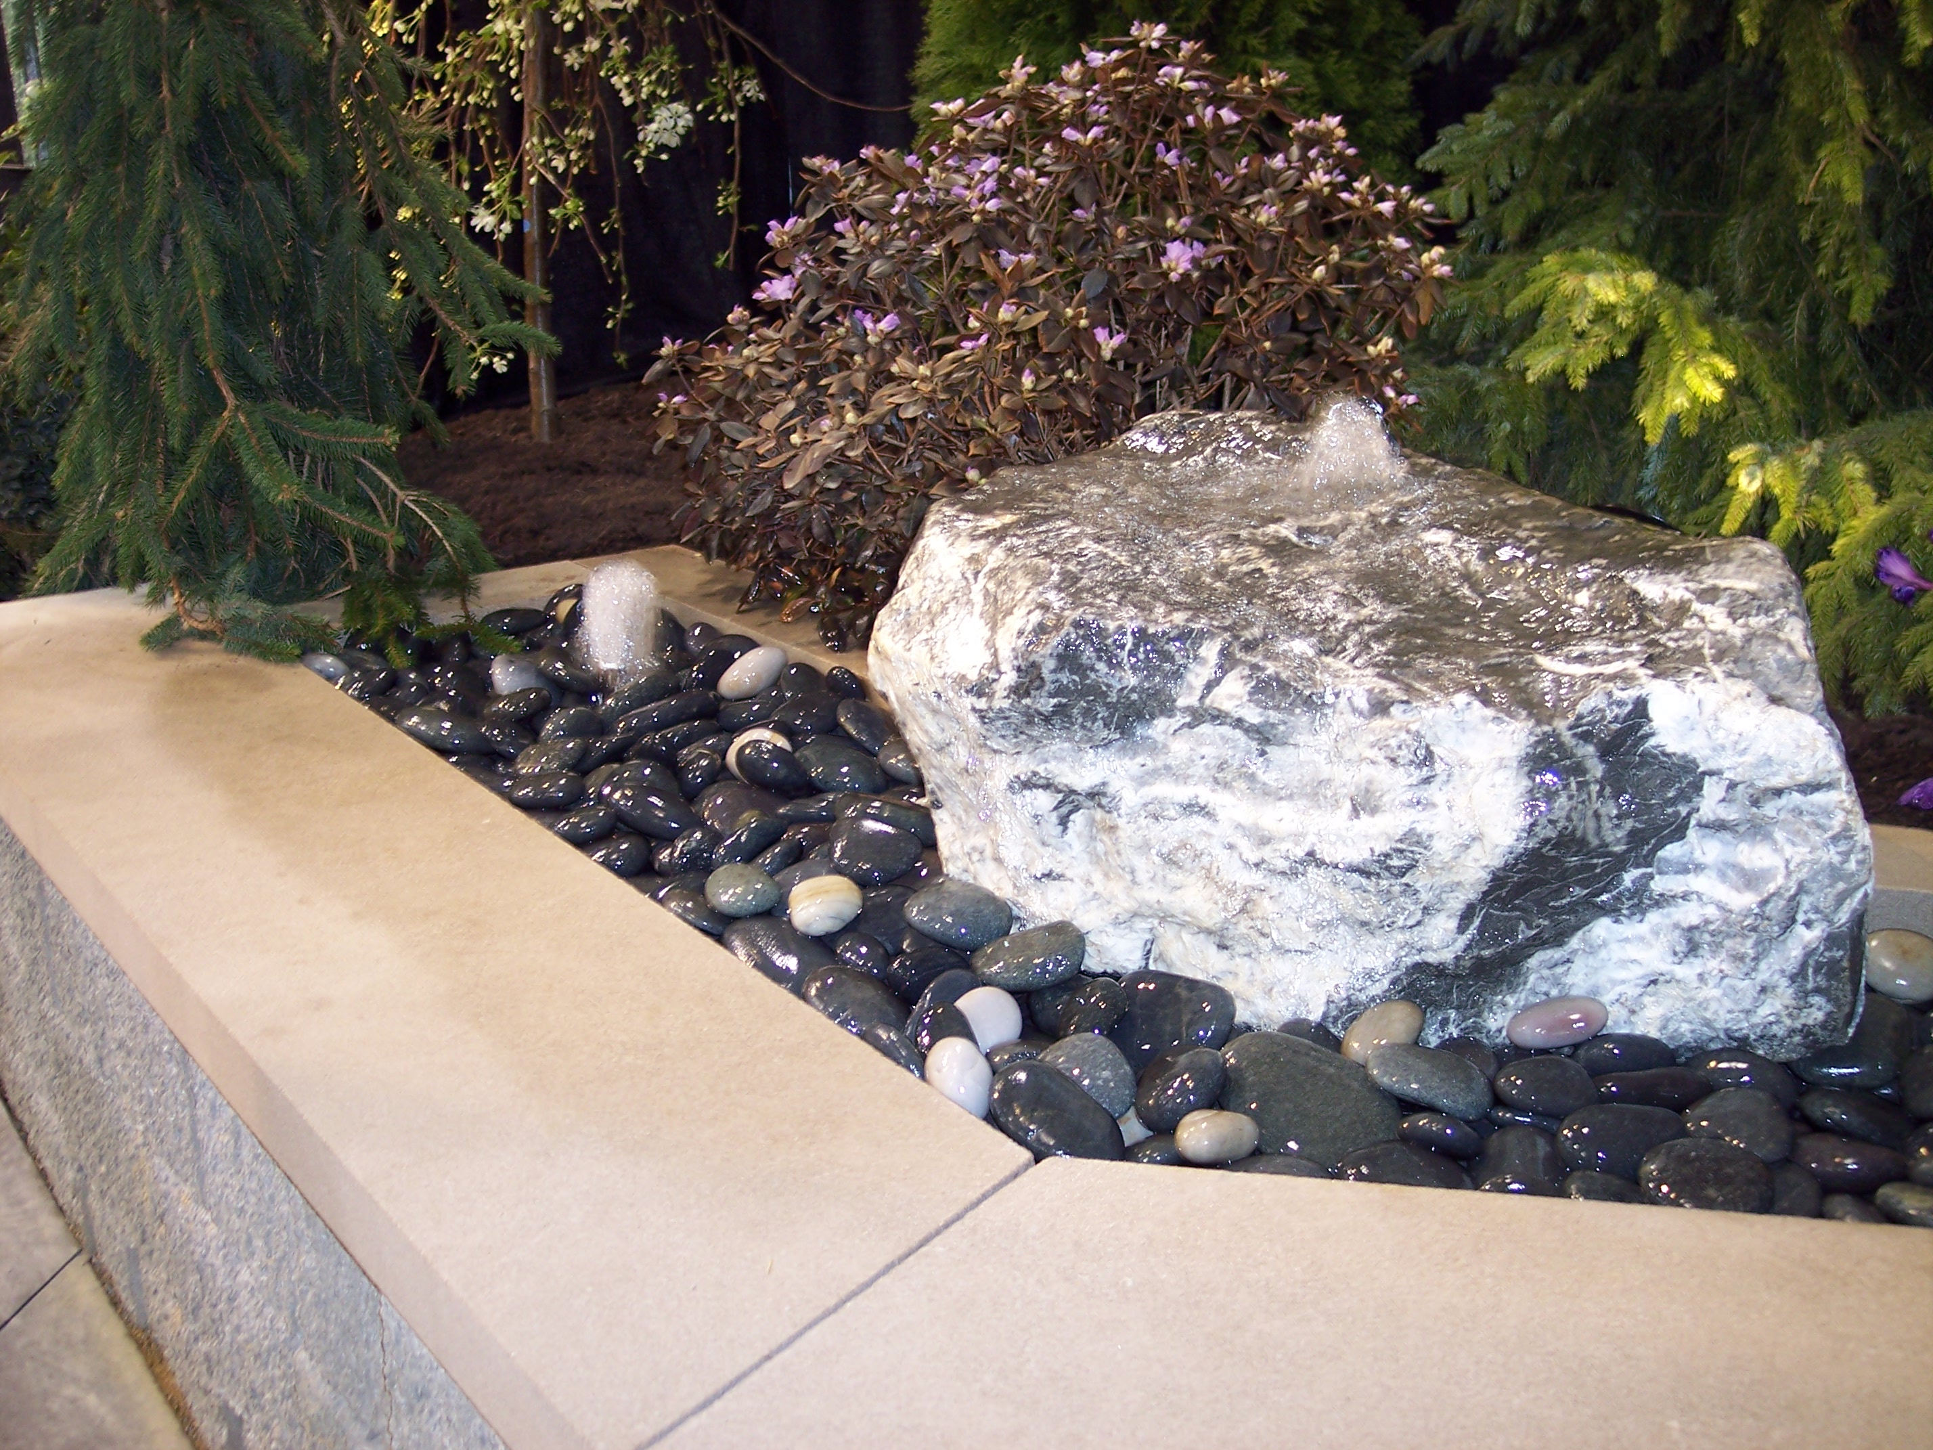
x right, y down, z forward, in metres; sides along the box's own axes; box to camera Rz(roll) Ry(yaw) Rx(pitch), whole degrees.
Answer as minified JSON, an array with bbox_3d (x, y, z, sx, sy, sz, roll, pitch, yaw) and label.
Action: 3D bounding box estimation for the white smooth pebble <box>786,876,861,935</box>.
[{"bbox_3d":[-0.141,0.179,2.161,0.078,0.055,0.068,-17,27,-37],"label":"white smooth pebble"}]

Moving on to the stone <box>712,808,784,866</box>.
[{"bbox_3d":[-0.241,0.126,2.420,0.066,0.039,0.104,5,30,41],"label":"stone"}]

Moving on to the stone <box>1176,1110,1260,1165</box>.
[{"bbox_3d":[0.191,0.314,1.659,0.066,0.038,0.048,-4,22,-9],"label":"stone"}]

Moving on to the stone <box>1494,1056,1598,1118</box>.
[{"bbox_3d":[0.437,0.274,1.648,0.077,0.039,0.057,6,21,3],"label":"stone"}]

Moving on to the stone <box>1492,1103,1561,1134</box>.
[{"bbox_3d":[0.435,0.305,1.694,0.068,0.035,0.050,5,22,13],"label":"stone"}]

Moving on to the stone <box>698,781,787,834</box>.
[{"bbox_3d":[-0.245,0.091,2.380,0.114,0.056,0.082,26,34,36],"label":"stone"}]

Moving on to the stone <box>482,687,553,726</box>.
[{"bbox_3d":[-0.605,-0.026,2.944,0.102,0.041,0.070,-25,25,-38],"label":"stone"}]

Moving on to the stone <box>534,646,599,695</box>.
[{"bbox_3d":[-0.534,-0.072,2.914,0.097,0.051,0.069,21,25,10],"label":"stone"}]

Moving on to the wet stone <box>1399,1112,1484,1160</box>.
[{"bbox_3d":[0.329,0.285,1.508,0.060,0.030,0.041,18,10,23],"label":"wet stone"}]

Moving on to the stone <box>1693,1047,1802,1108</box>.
[{"bbox_3d":[0.654,0.297,1.827,0.096,0.042,0.063,10,23,8],"label":"stone"}]

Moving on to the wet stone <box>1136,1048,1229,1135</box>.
[{"bbox_3d":[0.172,0.293,1.742,0.085,0.046,0.060,-38,43,-21],"label":"wet stone"}]

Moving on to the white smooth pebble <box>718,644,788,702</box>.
[{"bbox_3d":[-0.256,-0.062,2.611,0.093,0.044,0.067,-35,29,-17],"label":"white smooth pebble"}]

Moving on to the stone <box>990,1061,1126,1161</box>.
[{"bbox_3d":[0.068,0.295,1.656,0.083,0.060,0.125,-16,39,-36],"label":"stone"}]

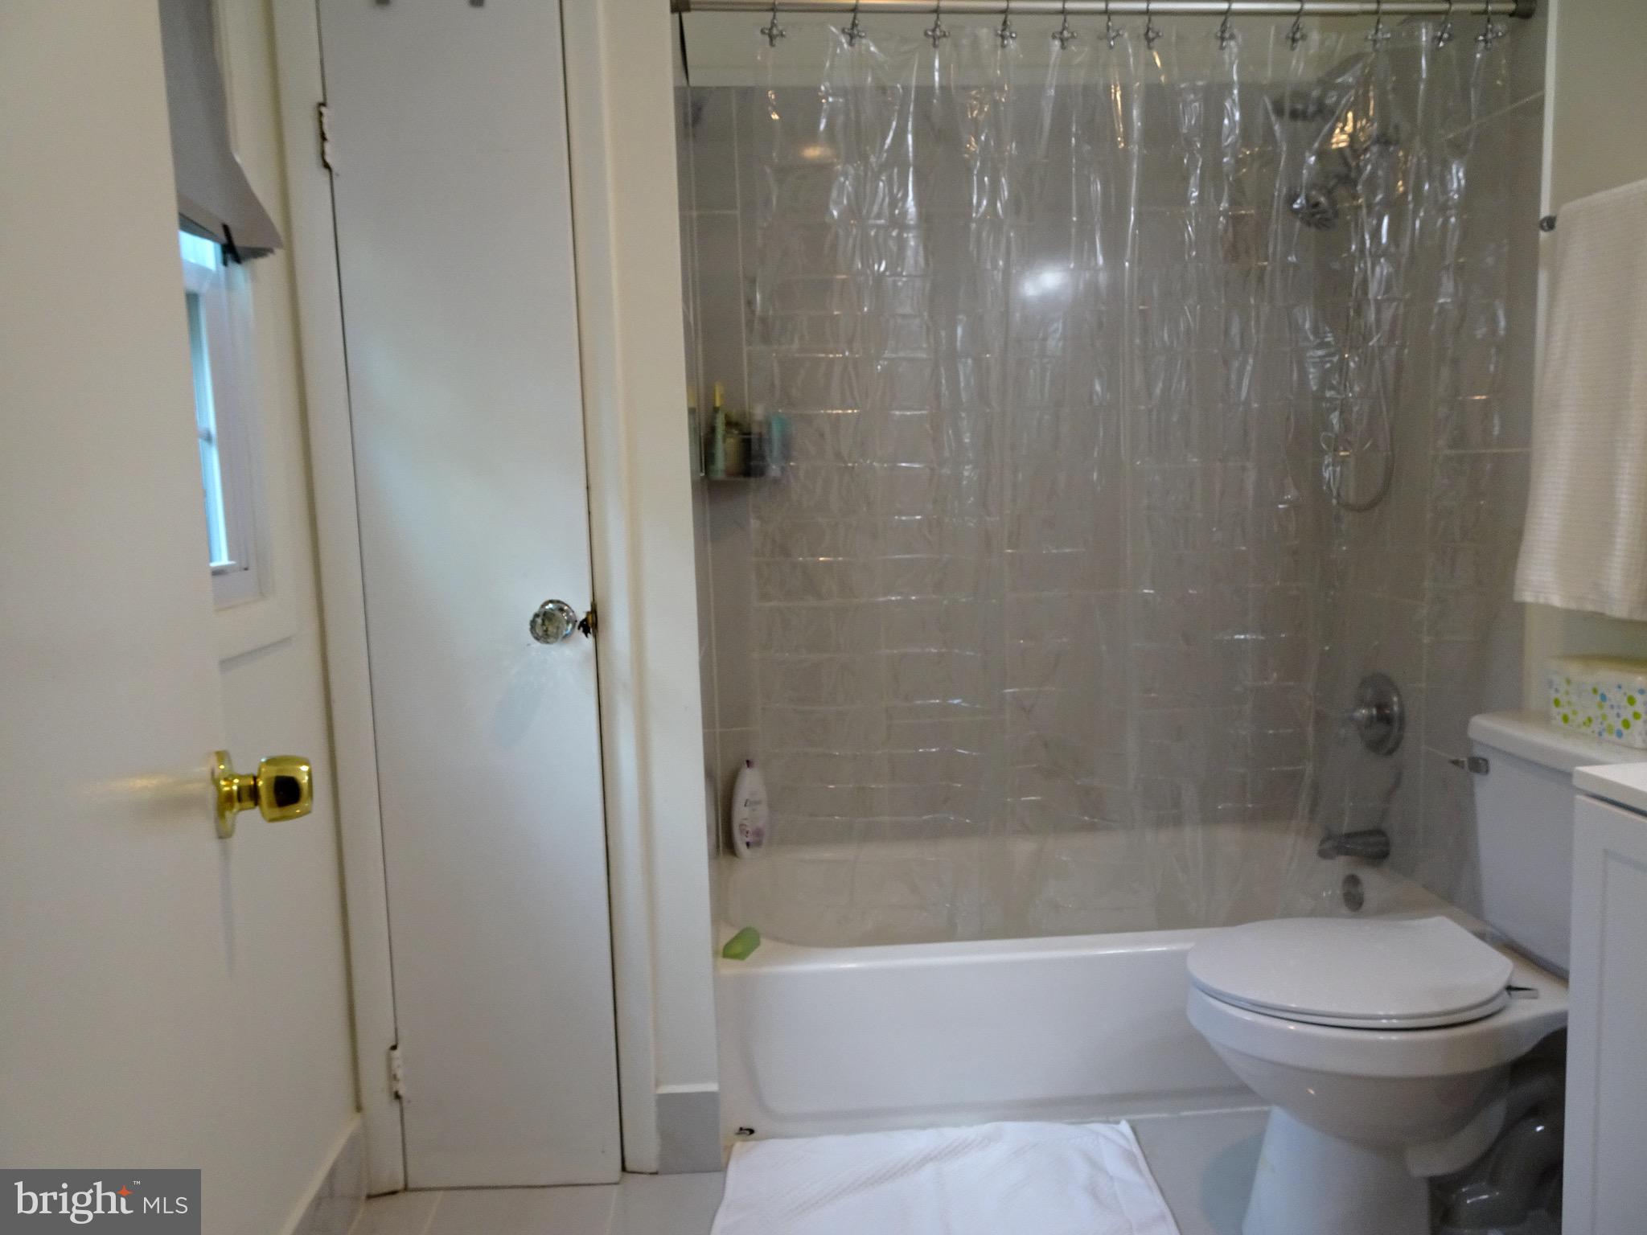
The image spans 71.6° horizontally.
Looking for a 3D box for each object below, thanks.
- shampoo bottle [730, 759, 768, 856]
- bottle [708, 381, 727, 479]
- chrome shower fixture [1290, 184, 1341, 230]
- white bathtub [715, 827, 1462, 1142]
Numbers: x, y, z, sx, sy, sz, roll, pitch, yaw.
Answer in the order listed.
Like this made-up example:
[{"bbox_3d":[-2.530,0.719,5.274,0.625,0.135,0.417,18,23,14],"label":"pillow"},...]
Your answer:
[{"bbox_3d":[-0.183,0.460,2.770,0.090,0.232,0.056,-3,7,-11],"label":"shampoo bottle"},{"bbox_3d":[-0.242,-0.428,2.612,0.044,0.218,0.042,-2,6,-4],"label":"bottle"},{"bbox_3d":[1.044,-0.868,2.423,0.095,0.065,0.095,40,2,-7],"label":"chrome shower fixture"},{"bbox_3d":[0.523,0.751,2.530,1.510,0.335,0.740,-2,6,-4],"label":"white bathtub"}]

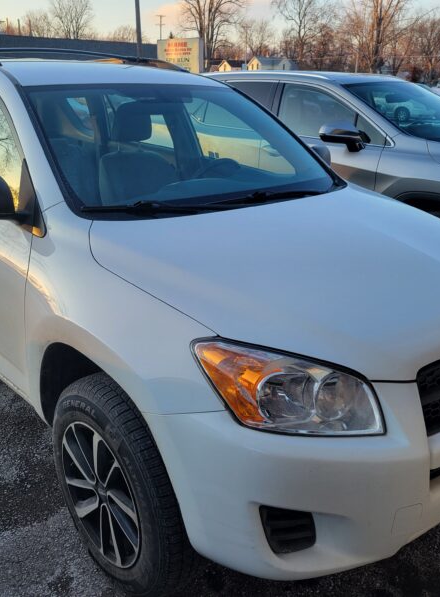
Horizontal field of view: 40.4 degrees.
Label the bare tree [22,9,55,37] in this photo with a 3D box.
[{"bbox_3d":[-22.422,-31.172,75.916,4.300,10.220,4.300,0,20,0],"label":"bare tree"}]

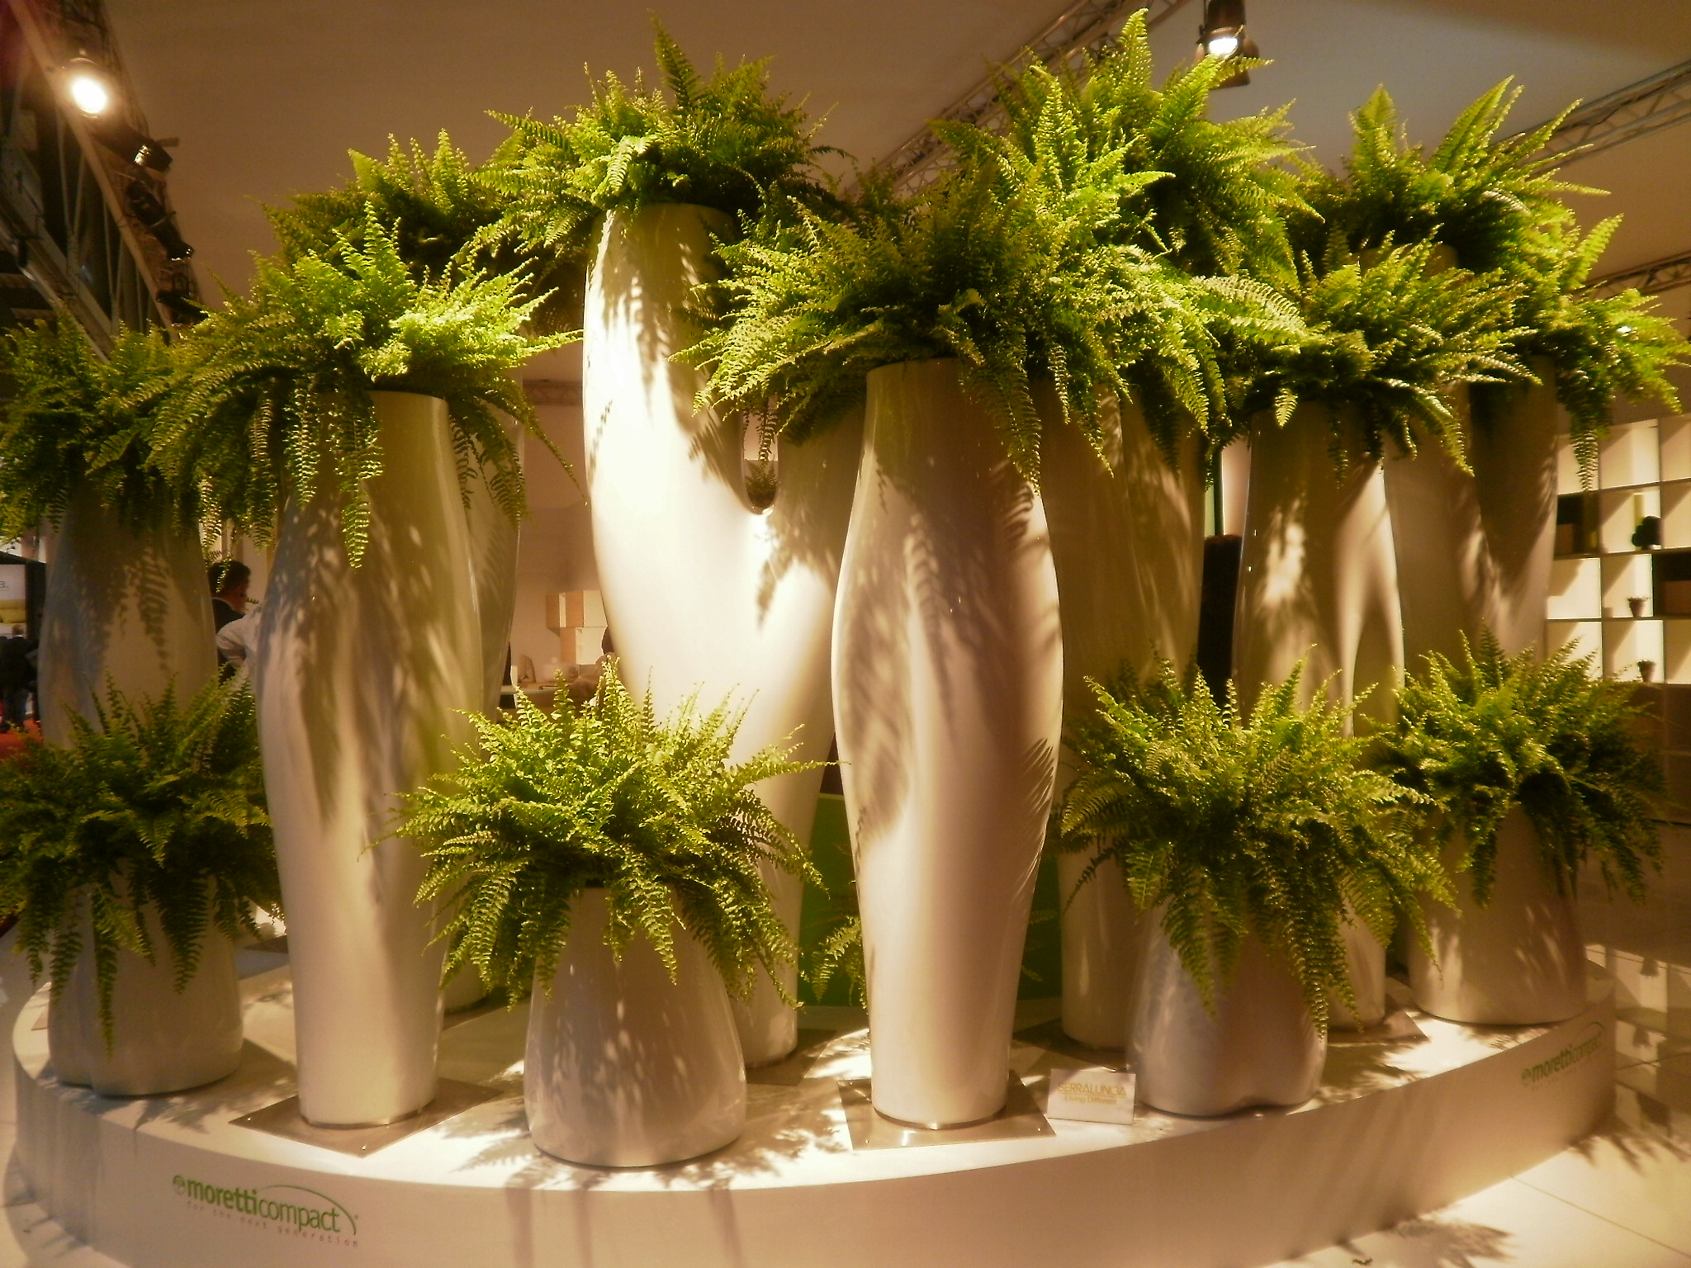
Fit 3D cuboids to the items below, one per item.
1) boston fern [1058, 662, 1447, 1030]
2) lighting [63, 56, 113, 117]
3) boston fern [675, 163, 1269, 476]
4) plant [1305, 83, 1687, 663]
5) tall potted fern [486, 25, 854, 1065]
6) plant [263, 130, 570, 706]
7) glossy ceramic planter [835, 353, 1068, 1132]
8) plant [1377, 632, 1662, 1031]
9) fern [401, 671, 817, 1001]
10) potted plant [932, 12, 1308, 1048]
[{"bbox_3d":[0.880,0.420,2.750,0.800,0.720,0.780,0,0,18],"label":"boston fern"},{"bbox_3d":[-3.690,-2.670,6.200,0.250,0.290,0.300,-1,22,-39],"label":"lighting"},{"bbox_3d":[0.310,-0.740,3.000,1.300,0.800,1.150,-1,0,0],"label":"boston fern"},{"bbox_3d":[1.831,-0.293,3.549,1.050,2.450,0.900,-1,0,0],"label":"plant"},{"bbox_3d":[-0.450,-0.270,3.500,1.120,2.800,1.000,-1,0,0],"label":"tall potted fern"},{"bbox_3d":[-1.136,-0.176,3.479,0.920,2.360,0.920,-1,0,0],"label":"plant"},{"bbox_3d":[0.214,0.224,2.611,0.460,1.500,0.440,-1,0,0],"label":"glossy ceramic planter"},{"bbox_3d":[1.724,0.476,3.272,0.760,0.920,0.760,-1,0,0],"label":"plant"},{"bbox_3d":[-0.550,0.460,2.940,0.940,0.740,0.900,-1,0,0],"label":"fern"},{"bbox_3d":[0.682,-0.254,3.059,0.920,2.430,0.950,-1,0,0],"label":"potted plant"}]

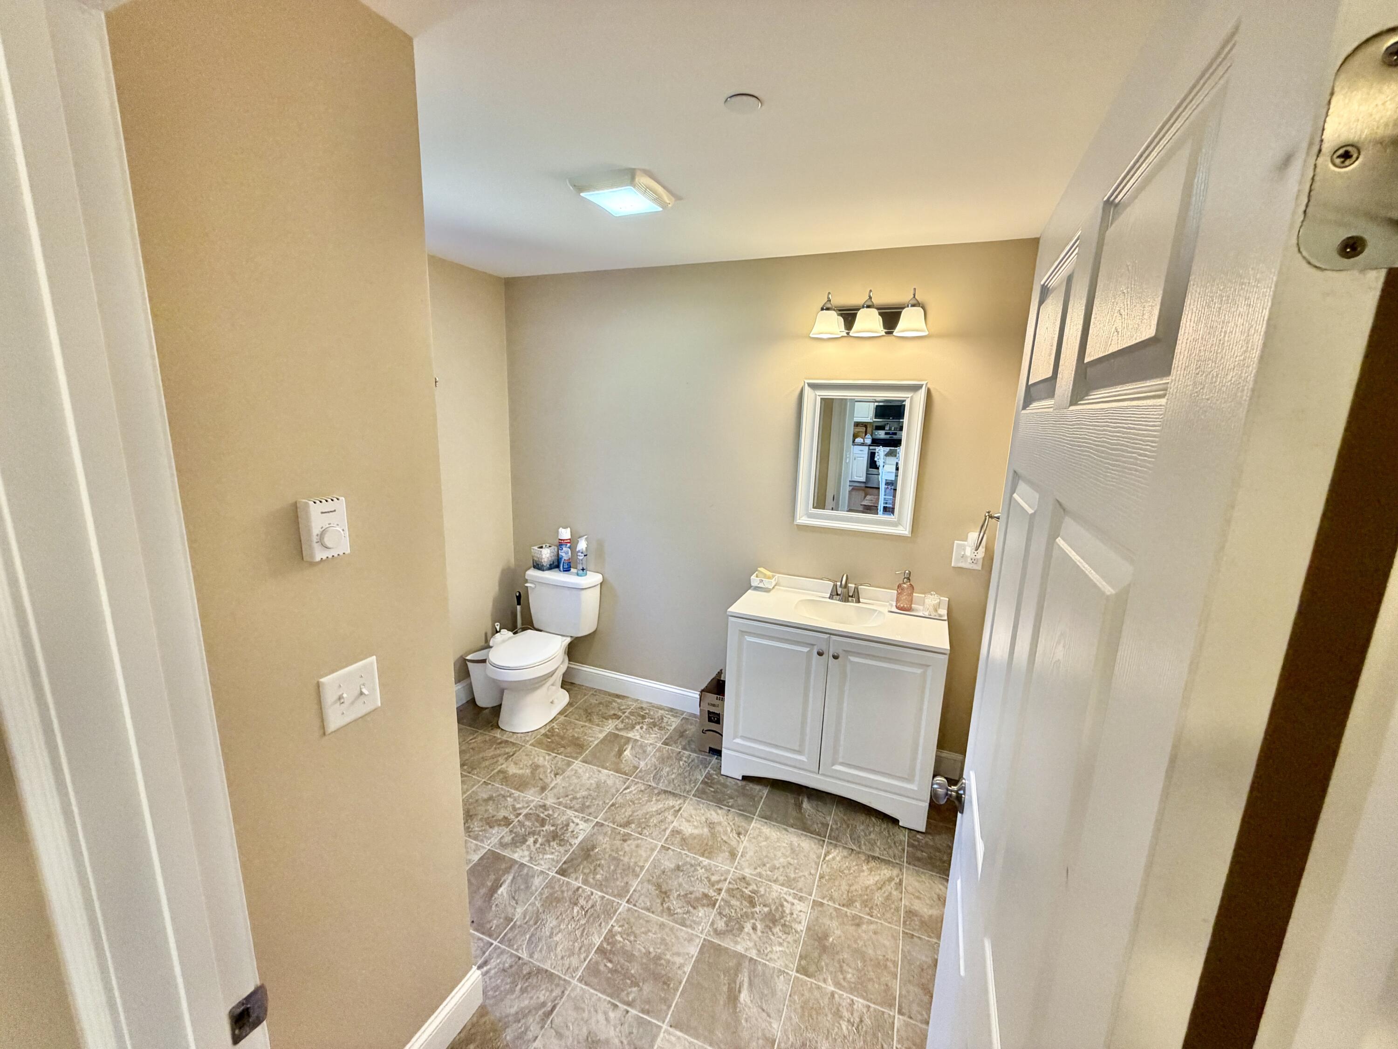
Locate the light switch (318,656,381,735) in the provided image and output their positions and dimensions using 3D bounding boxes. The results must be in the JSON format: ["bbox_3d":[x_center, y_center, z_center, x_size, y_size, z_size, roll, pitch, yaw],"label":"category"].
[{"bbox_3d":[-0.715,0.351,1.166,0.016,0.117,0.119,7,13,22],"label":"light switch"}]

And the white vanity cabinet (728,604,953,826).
[{"bbox_3d":[0.630,0.812,2.661,0.918,0.830,0.432,7,13,21],"label":"white vanity cabinet"}]

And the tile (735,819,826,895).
[{"bbox_3d":[0.335,1.322,2.260,0.302,0.010,0.302,7,13,22],"label":"tile"}]

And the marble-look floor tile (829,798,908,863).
[{"bbox_3d":[0.731,1.294,2.412,0.300,0.010,0.300,7,13,22],"label":"marble-look floor tile"}]

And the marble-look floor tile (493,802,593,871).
[{"bbox_3d":[-0.629,1.271,2.310,0.300,0.010,0.300,7,13,22],"label":"marble-look floor tile"}]

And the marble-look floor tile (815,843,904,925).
[{"bbox_3d":[0.614,1.351,2.136,0.300,0.010,0.300,7,13,22],"label":"marble-look floor tile"}]

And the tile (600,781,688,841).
[{"bbox_3d":[-0.230,1.250,2.478,0.297,0.010,0.297,7,13,21],"label":"tile"}]

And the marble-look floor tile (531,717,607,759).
[{"bbox_3d":[-0.677,1.125,2.978,0.297,0.010,0.297,7,13,21],"label":"marble-look floor tile"}]

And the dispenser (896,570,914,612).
[{"bbox_3d":[0.938,0.298,2.584,0.088,0.187,0.070,0,12,-9],"label":"dispenser"}]

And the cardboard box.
[{"bbox_3d":[0.130,0.983,2.974,0.140,0.335,0.290,7,13,22],"label":"cardboard box"}]

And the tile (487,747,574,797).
[{"bbox_3d":[-0.795,1.186,2.710,0.302,0.010,0.302,7,13,22],"label":"tile"}]

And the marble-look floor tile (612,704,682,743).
[{"bbox_3d":[-0.279,1.104,3.142,0.297,0.010,0.297,7,13,21],"label":"marble-look floor tile"}]

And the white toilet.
[{"bbox_3d":[-0.885,0.691,3.183,0.416,0.750,0.664,7,13,22],"label":"white toilet"}]

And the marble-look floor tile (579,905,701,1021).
[{"bbox_3d":[-0.182,1.400,1.818,0.302,0.010,0.302,7,13,22],"label":"marble-look floor tile"}]

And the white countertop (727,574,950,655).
[{"bbox_3d":[0.646,0.379,2.590,0.924,0.092,0.477,7,13,22],"label":"white countertop"}]

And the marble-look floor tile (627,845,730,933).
[{"bbox_3d":[-0.065,1.340,2.090,0.297,0.010,0.297,7,13,21],"label":"marble-look floor tile"}]

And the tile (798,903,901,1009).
[{"bbox_3d":[0.500,1.412,1.870,0.302,0.010,0.302,7,13,22],"label":"tile"}]

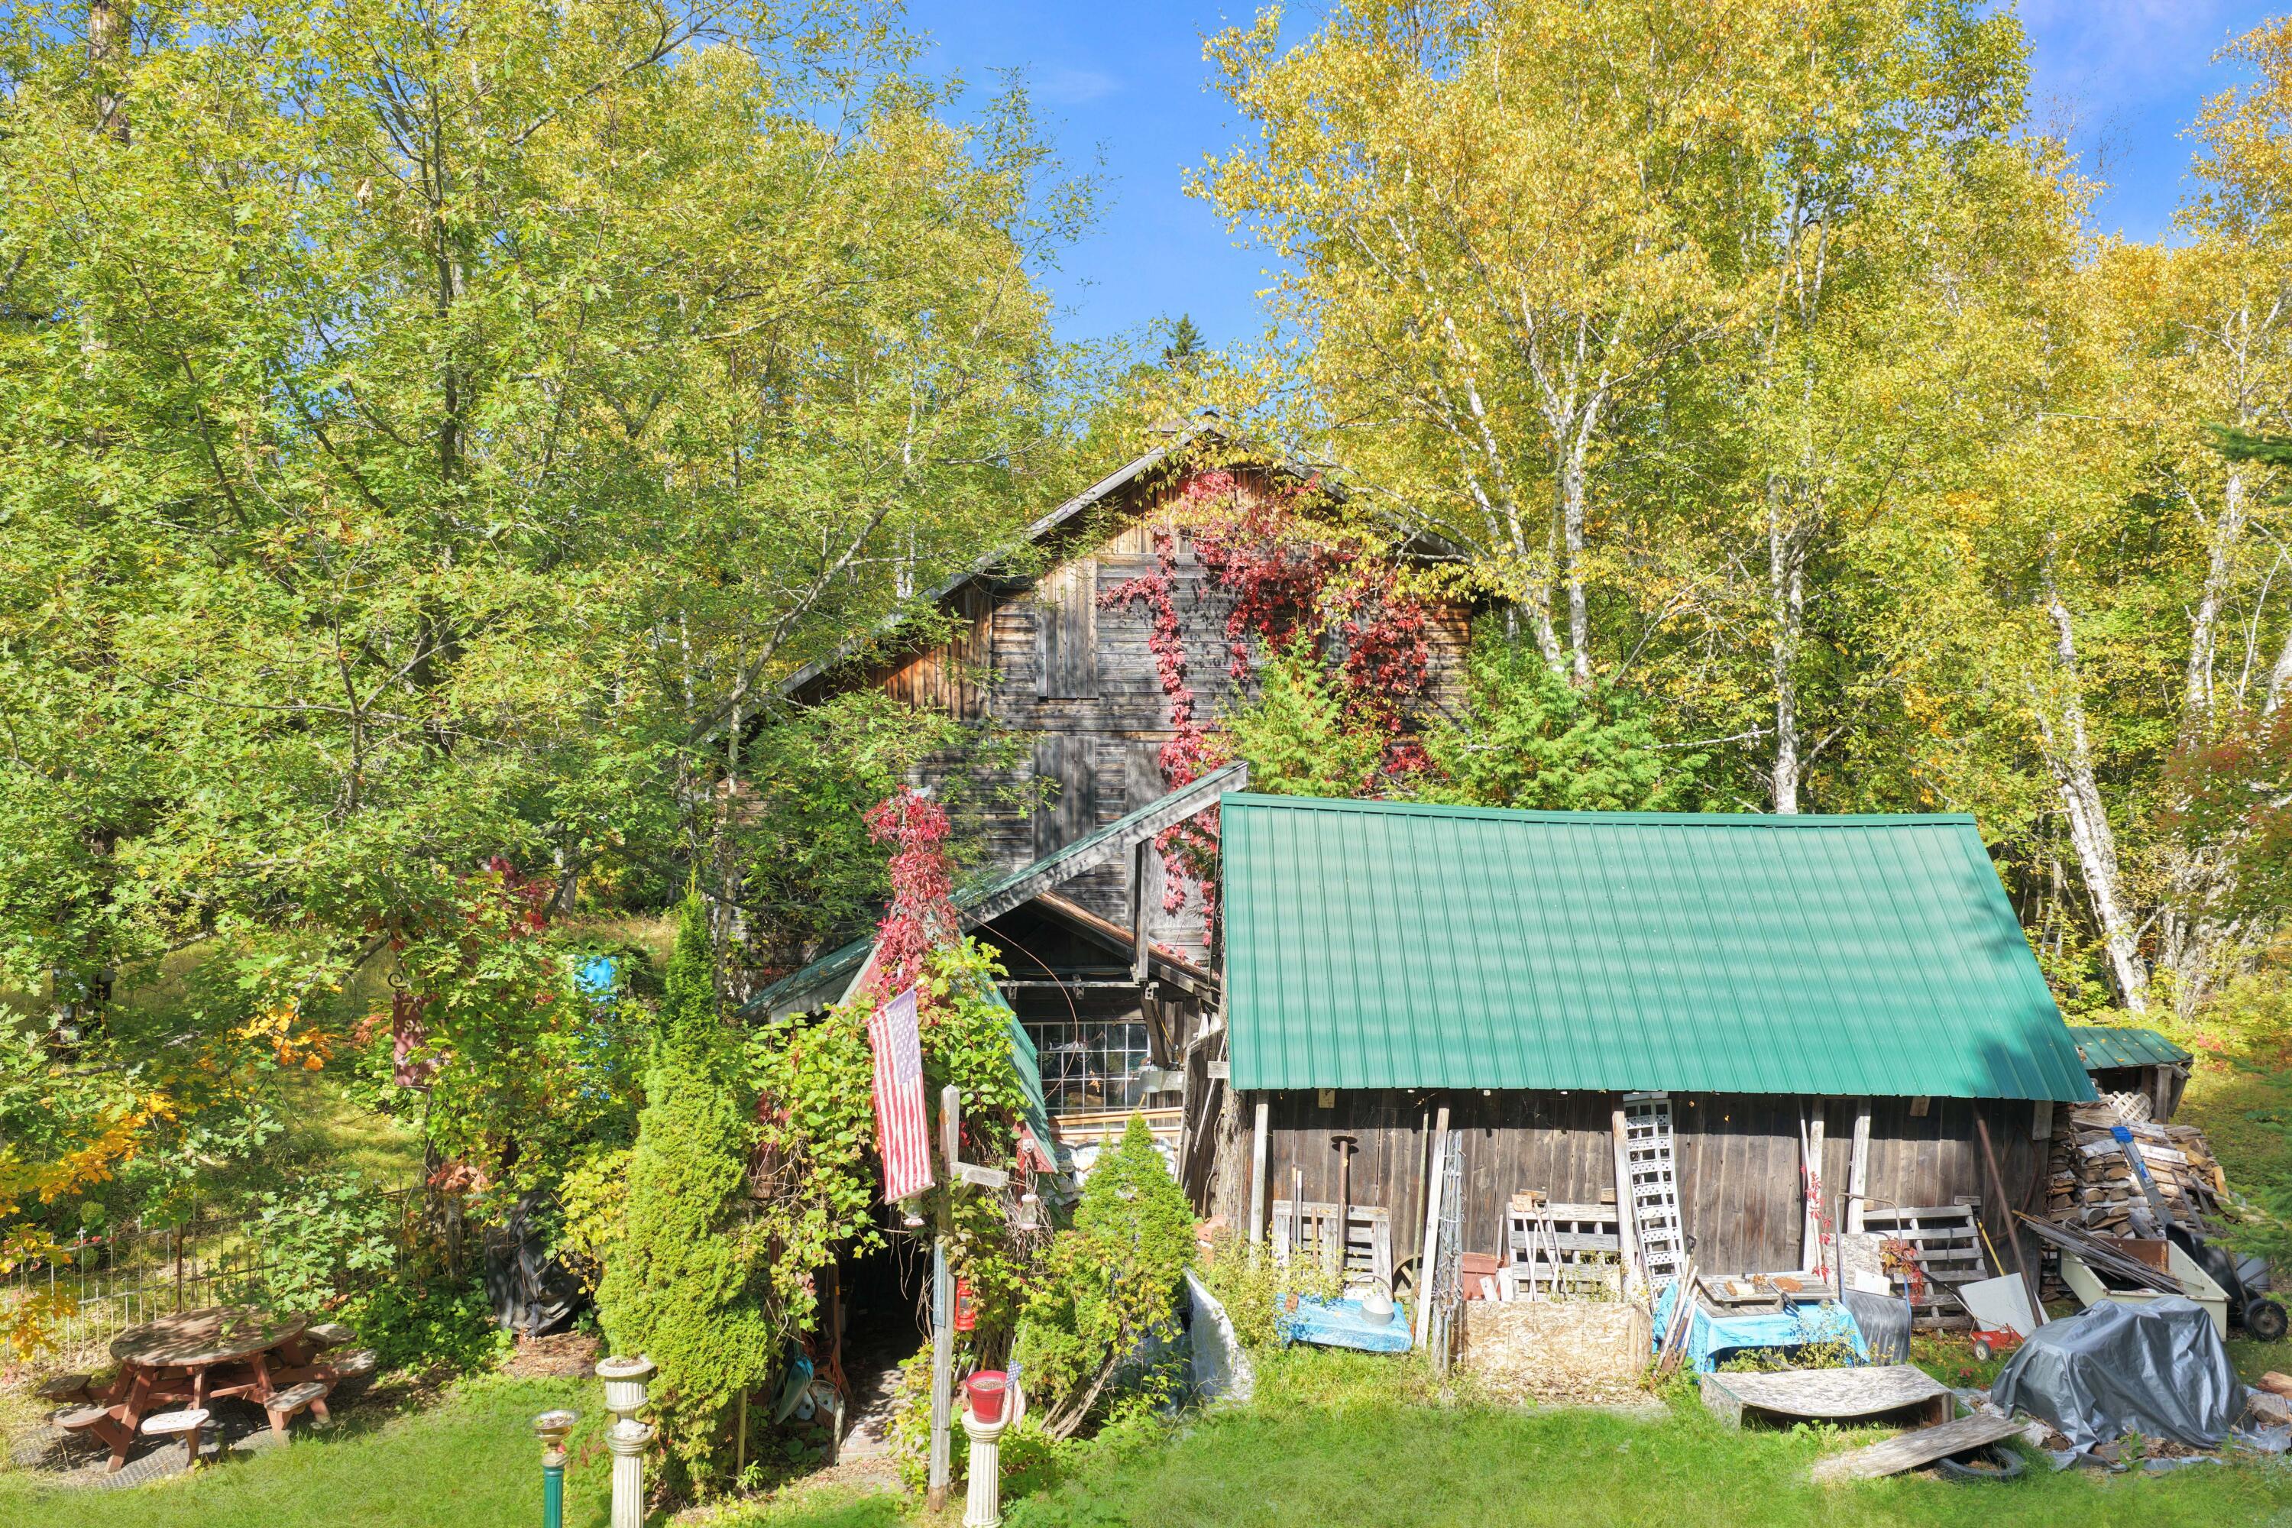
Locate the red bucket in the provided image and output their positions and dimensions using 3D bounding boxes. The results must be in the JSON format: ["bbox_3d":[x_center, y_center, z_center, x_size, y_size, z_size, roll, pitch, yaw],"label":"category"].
[{"bbox_3d":[-1.030,4.097,11.500,0.270,0.270,0.270,1,3,-2],"label":"red bucket"}]

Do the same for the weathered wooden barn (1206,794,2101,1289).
[{"bbox_3d":[4.420,2.560,17.850,7.550,4.150,5.200,1,3,-2],"label":"weathered wooden barn"}]

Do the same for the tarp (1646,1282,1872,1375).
[{"bbox_3d":[5.052,4.599,14.600,1.380,0.500,0.850,1,3,-2],"label":"tarp"}]

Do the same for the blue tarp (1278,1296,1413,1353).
[{"bbox_3d":[1.624,4.559,14.500,1.050,0.300,0.750,1,3,-2],"label":"blue tarp"}]

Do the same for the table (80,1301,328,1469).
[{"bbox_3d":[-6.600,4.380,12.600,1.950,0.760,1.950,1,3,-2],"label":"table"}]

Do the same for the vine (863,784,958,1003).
[{"bbox_3d":[-1.684,0.925,12.700,0.650,1.500,0.600,1,3,-2],"label":"vine"}]

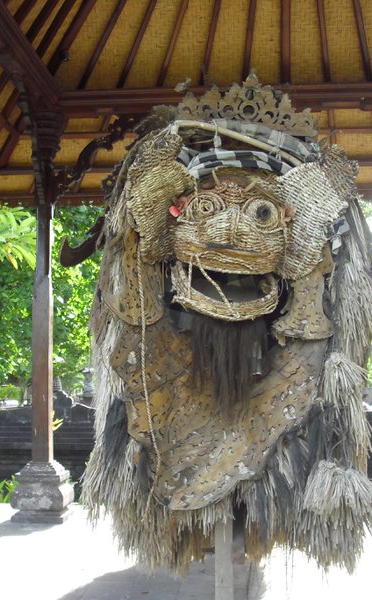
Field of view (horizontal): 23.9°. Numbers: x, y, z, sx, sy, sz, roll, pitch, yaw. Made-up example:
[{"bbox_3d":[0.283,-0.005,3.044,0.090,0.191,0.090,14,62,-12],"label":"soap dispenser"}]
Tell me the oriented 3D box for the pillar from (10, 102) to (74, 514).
[{"bbox_3d":[-1.229,0.058,7.601,0.427,3.597,0.427,-1,-5,4],"label":"pillar"}]

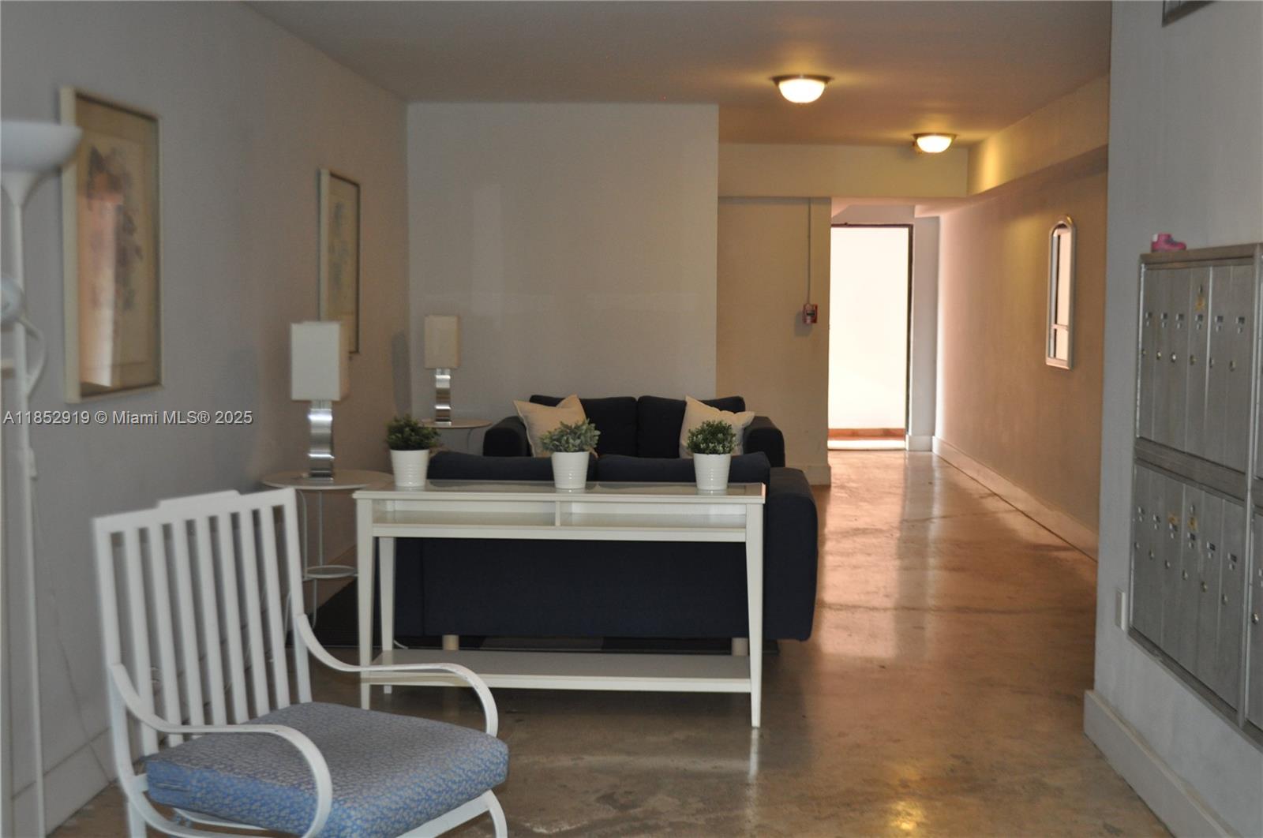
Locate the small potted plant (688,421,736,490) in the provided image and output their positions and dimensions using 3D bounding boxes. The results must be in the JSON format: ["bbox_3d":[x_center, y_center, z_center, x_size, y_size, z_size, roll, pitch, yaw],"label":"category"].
[{"bbox_3d":[0.270,0.117,5.254,0.161,0.232,0.153,0,5,4],"label":"small potted plant"}]

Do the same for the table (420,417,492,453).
[{"bbox_3d":[-1.016,0.357,8.707,0.500,0.684,0.500,0,5,2],"label":"table"}]

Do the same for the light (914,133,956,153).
[{"bbox_3d":[2.077,-1.883,10.798,0.297,0.129,0.297,0,5,2],"label":"light"}]

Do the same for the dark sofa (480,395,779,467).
[{"bbox_3d":[0.039,0.291,8.782,1.620,0.810,0.920,0,5,3],"label":"dark sofa"}]

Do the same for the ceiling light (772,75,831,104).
[{"bbox_3d":[0.862,-1.661,7.991,0.300,0.121,0.300,0,5,2],"label":"ceiling light"}]

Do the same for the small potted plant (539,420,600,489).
[{"bbox_3d":[-0.207,0.117,5.287,0.199,0.224,0.189,0,5,4],"label":"small potted plant"}]

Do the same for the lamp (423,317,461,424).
[{"bbox_3d":[-1.034,-0.282,8.646,0.182,0.600,0.165,0,5,2],"label":"lamp"}]

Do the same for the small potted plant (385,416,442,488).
[{"bbox_3d":[-0.734,0.106,5.321,0.180,0.236,0.171,0,5,4],"label":"small potted plant"}]

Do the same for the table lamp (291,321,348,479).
[{"bbox_3d":[-1.189,-0.070,6.035,0.182,0.600,0.165,0,5,2],"label":"table lamp"}]

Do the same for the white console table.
[{"bbox_3d":[-0.225,0.606,5.284,1.330,0.750,0.370,0,5,4],"label":"white console table"}]

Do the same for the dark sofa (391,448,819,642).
[{"bbox_3d":[-0.120,0.502,6.247,1.640,0.800,0.930,0,5,2],"label":"dark sofa"}]

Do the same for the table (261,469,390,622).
[{"bbox_3d":[-1.168,0.569,6.108,0.500,0.684,0.500,0,5,2],"label":"table"}]

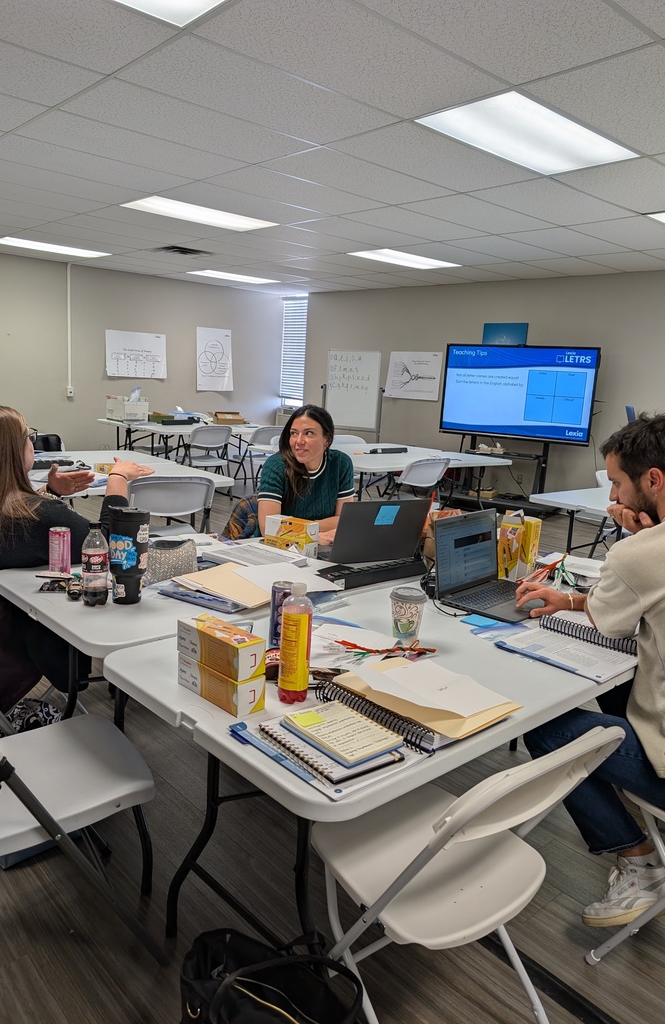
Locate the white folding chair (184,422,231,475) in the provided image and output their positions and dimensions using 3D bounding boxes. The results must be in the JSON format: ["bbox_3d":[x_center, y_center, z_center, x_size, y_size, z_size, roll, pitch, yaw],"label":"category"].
[{"bbox_3d":[-1.287,-0.421,6.827,0.460,0.840,0.500,-7,15,-42],"label":"white folding chair"}]

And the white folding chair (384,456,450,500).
[{"bbox_3d":[0.551,-0.047,5.566,0.460,0.785,0.500,-7,15,-42],"label":"white folding chair"}]

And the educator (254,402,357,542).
[{"bbox_3d":[-0.175,0.170,3.070,0.500,1.240,0.750,-1,12,-20],"label":"educator"}]

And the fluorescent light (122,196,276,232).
[{"bbox_3d":[-1.046,-2.420,5.756,1.200,0.060,0.600,-7,15,-42],"label":"fluorescent light"}]

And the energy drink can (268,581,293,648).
[{"bbox_3d":[-0.117,0.245,1.697,0.057,0.156,0.057,3,11,-1],"label":"energy drink can"}]

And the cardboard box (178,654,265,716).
[{"bbox_3d":[-0.220,0.331,1.402,0.194,0.067,0.066,14,15,43],"label":"cardboard box"}]

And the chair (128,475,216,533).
[{"bbox_3d":[-0.968,0.158,4.092,0.460,0.785,0.500,-2,12,-25],"label":"chair"}]

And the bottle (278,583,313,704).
[{"bbox_3d":[-0.073,0.261,1.417,0.062,0.237,0.062,3,11,-1],"label":"bottle"}]

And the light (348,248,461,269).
[{"bbox_3d":[0.765,-2.614,7.320,1.200,0.070,0.600,-7,15,-42],"label":"light"}]

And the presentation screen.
[{"bbox_3d":[1.997,-1.293,7.726,1.690,0.990,0.090,10,13,33],"label":"presentation screen"}]

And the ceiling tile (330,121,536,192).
[{"bbox_3d":[0.599,-1.971,3.982,1.220,0.020,0.610,-7,15,-42],"label":"ceiling tile"}]

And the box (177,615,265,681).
[{"bbox_3d":[-0.219,0.263,1.395,0.194,0.067,0.066,13,15,43],"label":"box"}]

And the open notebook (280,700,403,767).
[{"bbox_3d":[0.014,0.382,1.244,0.128,0.018,0.178,-7,15,-42],"label":"open notebook"}]

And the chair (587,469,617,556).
[{"bbox_3d":[2.022,0.168,4.728,0.460,0.840,0.500,-7,15,-42],"label":"chair"}]

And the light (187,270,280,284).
[{"bbox_3d":[-1.277,-3.156,9.517,1.200,0.070,0.600,-7,15,-42],"label":"light"}]

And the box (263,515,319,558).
[{"bbox_3d":[-0.145,0.092,2.520,0.190,0.135,0.070,11,14,36],"label":"box"}]

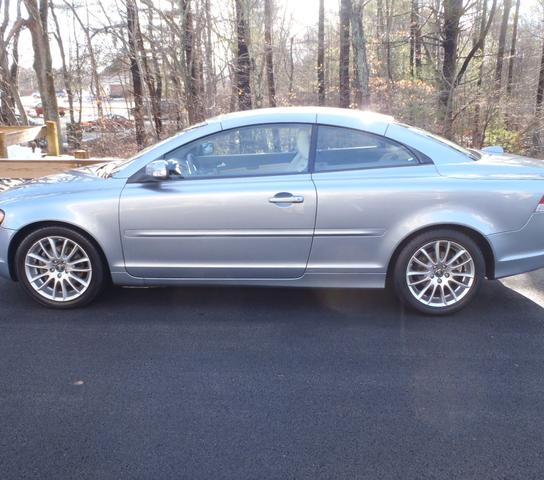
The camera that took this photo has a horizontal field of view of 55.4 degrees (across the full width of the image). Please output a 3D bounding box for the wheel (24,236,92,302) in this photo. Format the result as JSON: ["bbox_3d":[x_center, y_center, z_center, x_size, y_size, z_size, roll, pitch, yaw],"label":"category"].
[{"bbox_3d":[-1.488,0.191,3.692,0.465,0.465,0.165,1,13,2],"label":"wheel"}]

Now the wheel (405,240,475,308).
[{"bbox_3d":[1.150,0.214,3.591,0.465,0.465,0.165,1,13,2],"label":"wheel"}]

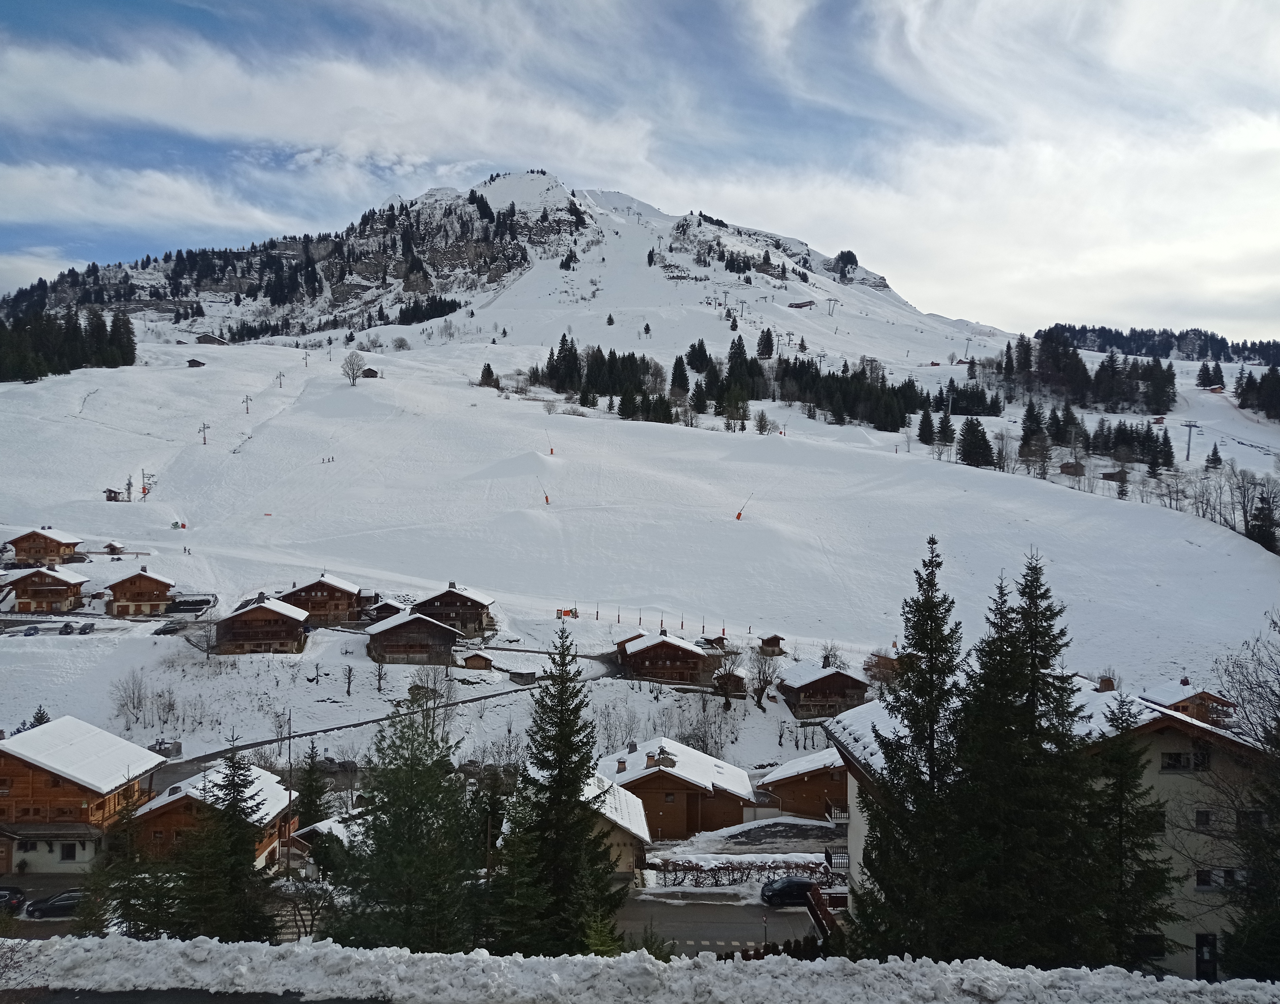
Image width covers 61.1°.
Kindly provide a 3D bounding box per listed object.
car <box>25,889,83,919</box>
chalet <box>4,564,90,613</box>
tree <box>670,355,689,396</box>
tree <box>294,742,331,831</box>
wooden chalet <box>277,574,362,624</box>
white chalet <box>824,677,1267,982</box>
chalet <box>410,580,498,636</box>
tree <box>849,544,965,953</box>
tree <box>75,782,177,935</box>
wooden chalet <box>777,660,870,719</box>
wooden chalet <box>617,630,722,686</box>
[{"bbox_3d":[-36.254,25.483,69.000,4.600,1.500,1.810,0,-1,-5],"label":"car"},{"bbox_3d":[-123.990,18.181,227.000,13.000,9.200,12.000,0,-1,-12],"label":"chalet"},{"bbox_3d":[19.470,-61.521,530.000,9.300,20.000,9.300,0,-1,2],"label":"tree"},{"bbox_3d":[-25.597,22.282,85.000,3.200,7.240,3.200,0,1,0],"label":"tree"},{"bbox_3d":[-64.089,19.416,217.000,14.200,9.200,12.500,0,-1,-3],"label":"wooden chalet"},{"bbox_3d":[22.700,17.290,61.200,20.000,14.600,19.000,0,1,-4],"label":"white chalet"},{"bbox_3d":[-37.173,21.597,217.739,14.400,9.390,13.500,0,-1,-3],"label":"chalet"},{"bbox_3d":[10.902,10.360,42.000,5.000,18.040,5.000,0,-1,0],"label":"tree"},{"bbox_3d":[-24.608,17.253,52.000,4.800,7.950,4.800,0,1,0],"label":"tree"},{"bbox_3d":[31.747,32.027,186.711,12.700,8.360,13.500,0,-1,-6],"label":"wooden chalet"},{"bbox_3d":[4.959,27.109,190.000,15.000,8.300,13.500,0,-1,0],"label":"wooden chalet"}]

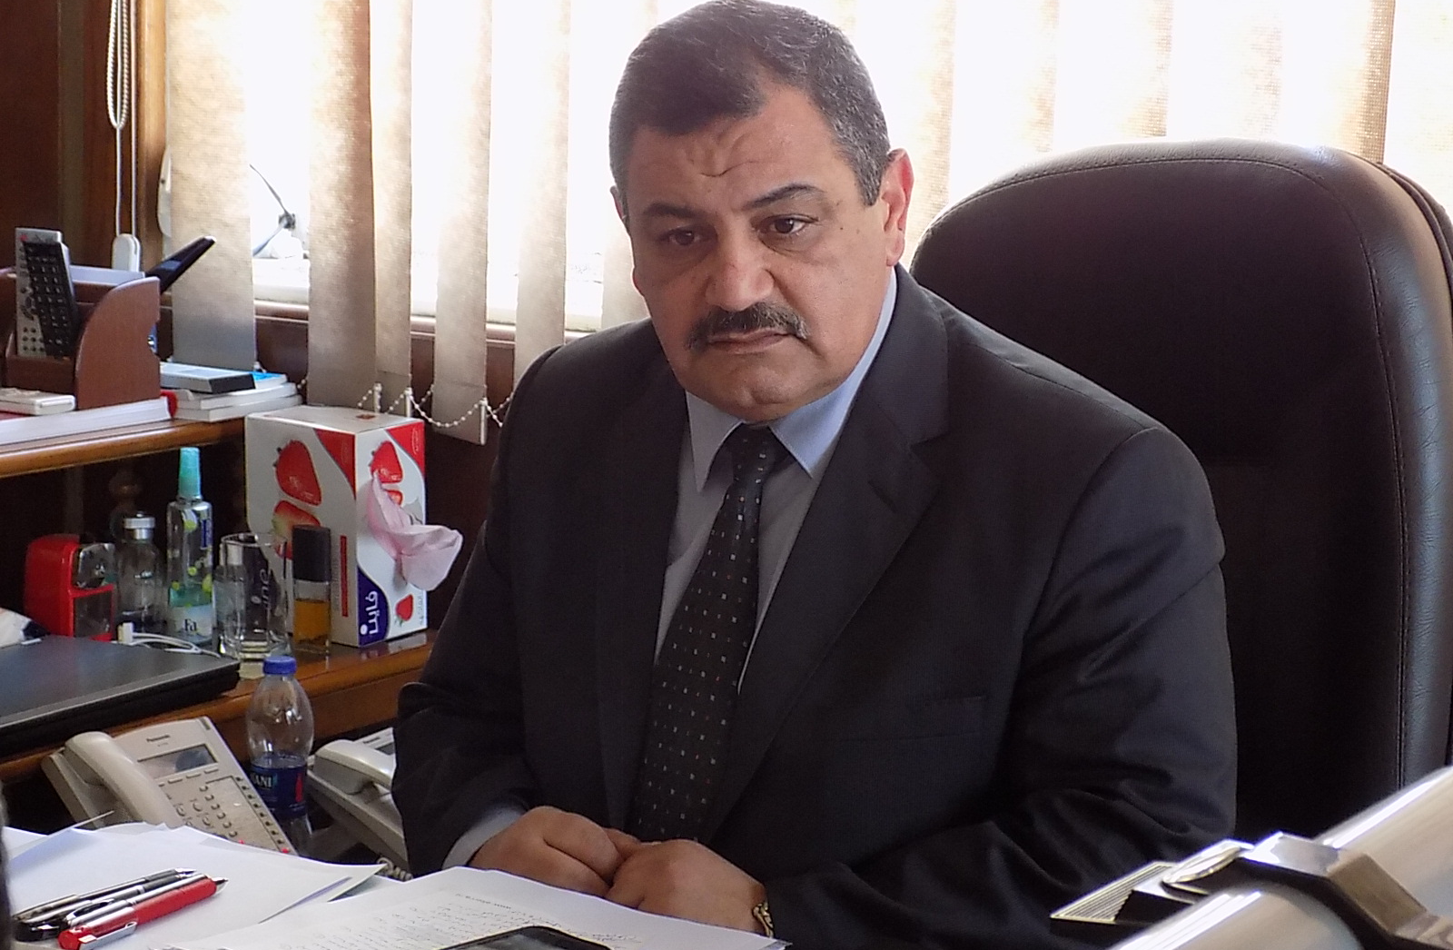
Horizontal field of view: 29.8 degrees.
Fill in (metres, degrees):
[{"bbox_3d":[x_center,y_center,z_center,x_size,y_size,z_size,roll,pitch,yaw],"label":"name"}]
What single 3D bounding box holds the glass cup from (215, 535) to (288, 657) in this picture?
[{"bbox_3d":[-0.473,0.122,2.725,0.071,0.119,0.071,1,11,0],"label":"glass cup"}]

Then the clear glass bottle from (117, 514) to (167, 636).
[{"bbox_3d":[-0.602,0.101,2.804,0.051,0.126,0.051,1,11,0],"label":"clear glass bottle"}]

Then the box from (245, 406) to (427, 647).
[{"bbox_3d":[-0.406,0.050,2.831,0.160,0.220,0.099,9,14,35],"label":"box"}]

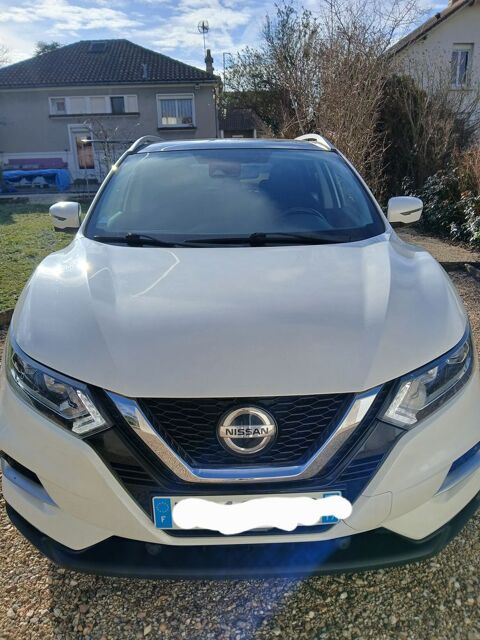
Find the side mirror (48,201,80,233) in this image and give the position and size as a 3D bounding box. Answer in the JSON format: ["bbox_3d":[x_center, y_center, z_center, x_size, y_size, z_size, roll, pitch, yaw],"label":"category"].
[{"bbox_3d":[-0.928,-0.566,2.655,0.205,0.170,0.140,-2,17,0],"label":"side mirror"}]

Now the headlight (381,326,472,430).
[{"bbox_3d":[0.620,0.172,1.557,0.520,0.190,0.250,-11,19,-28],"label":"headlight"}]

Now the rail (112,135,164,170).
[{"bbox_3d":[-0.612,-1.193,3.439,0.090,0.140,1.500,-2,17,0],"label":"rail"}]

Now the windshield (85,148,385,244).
[{"bbox_3d":[-0.005,-0.660,2.509,1.410,0.130,1.030,-2,44,0],"label":"windshield"}]

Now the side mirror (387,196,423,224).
[{"bbox_3d":[0.922,-0.605,2.660,0.205,0.170,0.140,-2,17,0],"label":"side mirror"}]

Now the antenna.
[{"bbox_3d":[-1.521,-11.500,19.500,0.460,1.200,0.600,-2,17,0],"label":"antenna"}]

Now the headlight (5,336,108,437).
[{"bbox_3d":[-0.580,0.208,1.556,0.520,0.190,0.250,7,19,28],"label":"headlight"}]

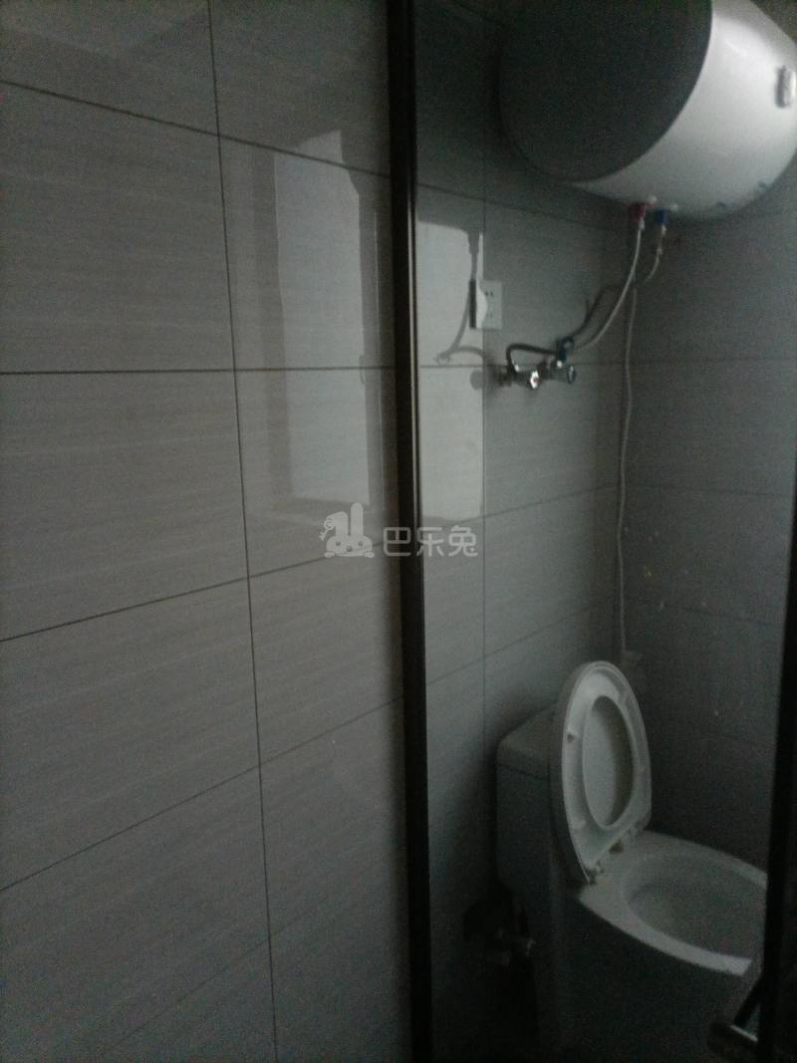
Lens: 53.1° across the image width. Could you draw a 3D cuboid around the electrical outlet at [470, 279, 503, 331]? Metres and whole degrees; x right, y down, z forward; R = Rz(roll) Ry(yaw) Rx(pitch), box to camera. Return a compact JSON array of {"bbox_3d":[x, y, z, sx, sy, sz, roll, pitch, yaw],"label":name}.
[{"bbox_3d":[0.168,-0.427,1.512,0.013,0.087,0.086,9,15,41],"label":"electrical outlet"}]

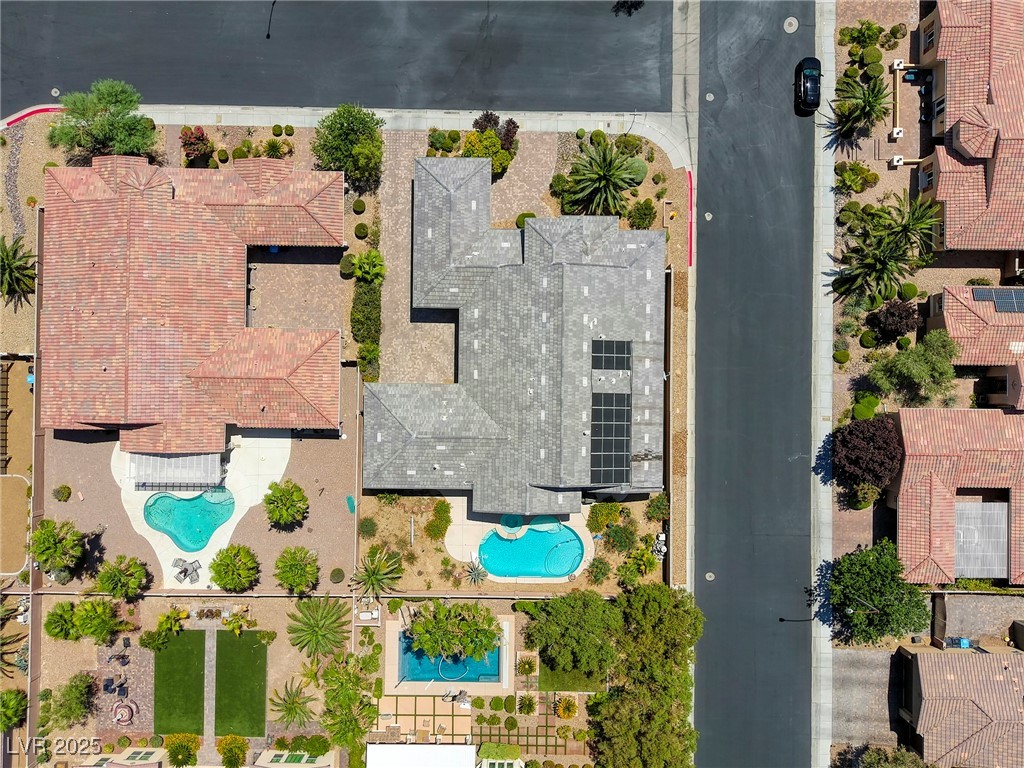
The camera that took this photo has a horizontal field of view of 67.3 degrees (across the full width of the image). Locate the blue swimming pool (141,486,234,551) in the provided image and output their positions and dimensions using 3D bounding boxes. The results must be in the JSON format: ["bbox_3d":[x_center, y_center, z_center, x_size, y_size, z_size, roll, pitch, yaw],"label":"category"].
[{"bbox_3d":[-29.140,12.290,69.900,8.200,1.000,5.800,0,90,0],"label":"blue swimming pool"}]

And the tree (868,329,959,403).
[{"bbox_3d":[34.348,-1.653,66.738,7.120,4.800,6.190,0,91,0],"label":"tree"}]

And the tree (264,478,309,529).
[{"bbox_3d":[-19.500,10.250,67.400,3.800,4.200,4.000,0,90,0],"label":"tree"}]

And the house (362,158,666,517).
[{"bbox_3d":[0.240,-4.130,66.350,26.000,6.300,30.700,0,90,0],"label":"house"}]

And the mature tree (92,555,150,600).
[{"bbox_3d":[-34.210,16.910,67.650,4.500,3.700,4.000,0,90,0],"label":"mature tree"}]

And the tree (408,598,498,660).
[{"bbox_3d":[-4.740,20.360,65.280,7.580,6.440,5.030,0,90,0],"label":"tree"}]

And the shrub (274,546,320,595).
[{"bbox_3d":[-18.496,16.090,67.009,3.790,4.400,4.110,0,91,0],"label":"shrub"}]

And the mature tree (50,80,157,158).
[{"bbox_3d":[-34.700,-22.370,65.640,9.220,5.730,6.030,0,90,0],"label":"mature tree"}]

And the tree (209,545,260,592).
[{"bbox_3d":[-23.870,15.870,66.710,4.300,3.580,4.130,0,90,0],"label":"tree"}]

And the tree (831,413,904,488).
[{"bbox_3d":[30.560,5.880,66.050,5.910,4.910,6.380,0,90,0],"label":"tree"}]

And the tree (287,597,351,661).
[{"bbox_3d":[-16.863,21.153,67.556,5.530,3.500,5.790,0,91,0],"label":"tree"}]

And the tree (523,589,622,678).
[{"bbox_3d":[5.109,21.223,66.157,8.400,6.500,7.560,0,91,0],"label":"tree"}]

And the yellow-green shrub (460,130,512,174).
[{"bbox_3d":[-2.300,-20.900,69.400,4.500,2.300,3.900,0,90,0],"label":"yellow-green shrub"}]

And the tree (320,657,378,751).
[{"bbox_3d":[-14.090,27.540,67.000,4.800,5.000,7.000,0,90,0],"label":"tree"}]

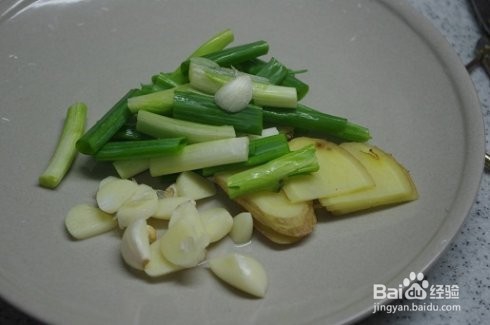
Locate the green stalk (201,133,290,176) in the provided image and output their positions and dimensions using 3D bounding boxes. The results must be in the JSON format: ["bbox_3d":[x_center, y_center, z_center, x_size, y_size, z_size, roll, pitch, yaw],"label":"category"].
[{"bbox_3d":[0.001,-0.004,0.428,0.043,0.009,0.010,-17,50,-4],"label":"green stalk"}]

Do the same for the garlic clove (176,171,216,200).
[{"bbox_3d":[-0.022,0.010,0.383,0.018,0.007,0.011,9,49,9],"label":"garlic clove"}]

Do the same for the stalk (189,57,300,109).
[{"bbox_3d":[-0.001,-0.040,0.442,0.057,0.011,0.011,14,52,13],"label":"stalk"}]

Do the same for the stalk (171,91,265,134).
[{"bbox_3d":[-0.013,-0.025,0.431,0.044,0.008,0.012,12,49,5],"label":"stalk"}]

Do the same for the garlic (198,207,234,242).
[{"bbox_3d":[-0.013,0.028,0.403,0.017,0.010,0.015,-32,54,-21],"label":"garlic"}]

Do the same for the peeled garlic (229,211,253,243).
[{"bbox_3d":[-0.001,0.028,0.366,0.009,0.009,0.013,15,51,14],"label":"peeled garlic"}]

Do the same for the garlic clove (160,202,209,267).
[{"bbox_3d":[-0.027,0.032,0.392,0.019,0.010,0.028,9,79,13],"label":"garlic clove"}]

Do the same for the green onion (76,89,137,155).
[{"bbox_3d":[-0.068,-0.022,0.442,0.009,0.009,0.041,26,57,18],"label":"green onion"}]

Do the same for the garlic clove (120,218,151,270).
[{"bbox_3d":[-0.049,0.037,0.395,0.013,0.013,0.023,-7,53,-9],"label":"garlic clove"}]

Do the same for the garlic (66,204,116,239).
[{"bbox_3d":[-0.066,0.025,0.371,0.022,0.007,0.013,-17,51,-14],"label":"garlic"}]

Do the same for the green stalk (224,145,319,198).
[{"bbox_3d":[0.014,0.004,0.416,0.043,0.010,0.011,-18,52,-15],"label":"green stalk"}]

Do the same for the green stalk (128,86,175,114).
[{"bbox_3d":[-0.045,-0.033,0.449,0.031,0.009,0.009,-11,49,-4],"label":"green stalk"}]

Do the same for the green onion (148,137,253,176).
[{"bbox_3d":[-0.021,-0.003,0.421,0.047,0.010,0.011,-10,50,-10],"label":"green onion"}]

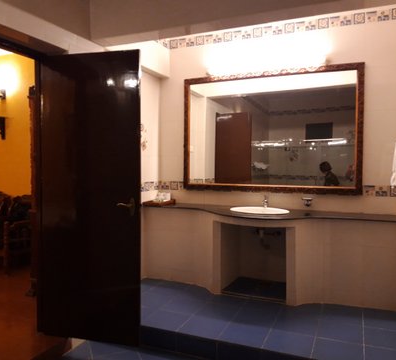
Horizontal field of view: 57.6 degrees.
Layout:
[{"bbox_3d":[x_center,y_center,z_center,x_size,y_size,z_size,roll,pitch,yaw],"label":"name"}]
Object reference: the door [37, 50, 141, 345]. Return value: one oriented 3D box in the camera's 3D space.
[{"bbox_3d":[-0.823,0.141,2.699,0.857,2.124,0.045,1,3,15],"label":"door"}]

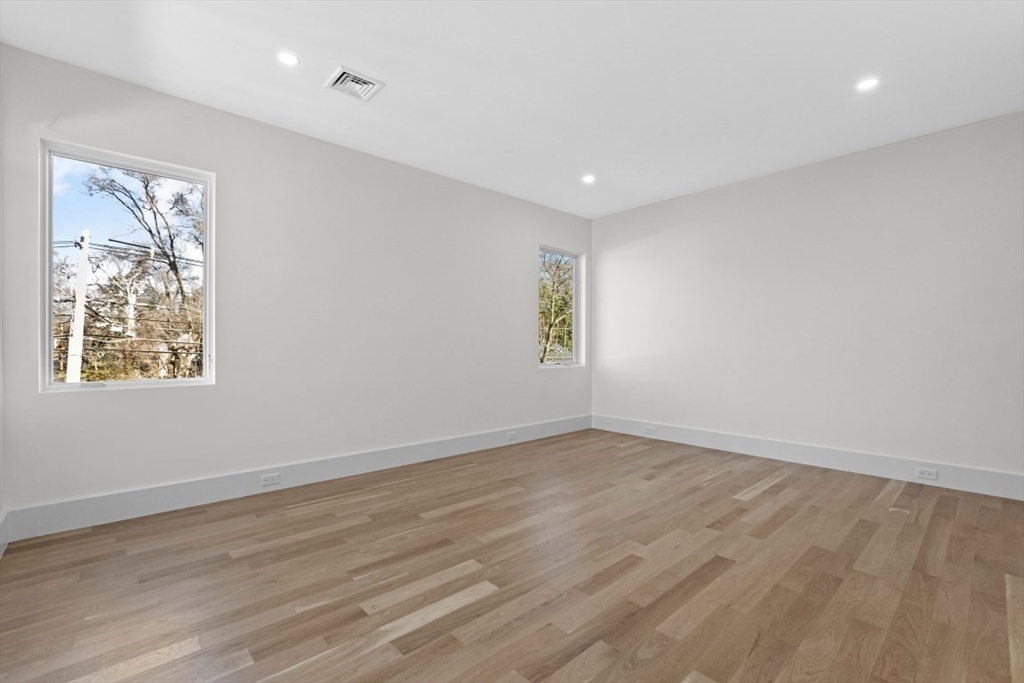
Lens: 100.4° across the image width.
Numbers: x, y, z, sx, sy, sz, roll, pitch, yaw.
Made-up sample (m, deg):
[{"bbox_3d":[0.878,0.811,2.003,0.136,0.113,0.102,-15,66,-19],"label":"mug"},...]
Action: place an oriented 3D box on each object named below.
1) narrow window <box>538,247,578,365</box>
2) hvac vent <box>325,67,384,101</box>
[{"bbox_3d":[0.599,-0.407,5.303,0.823,1.456,0.110,0,-1,-40],"label":"narrow window"},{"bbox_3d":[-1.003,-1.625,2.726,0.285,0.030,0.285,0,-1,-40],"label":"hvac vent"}]

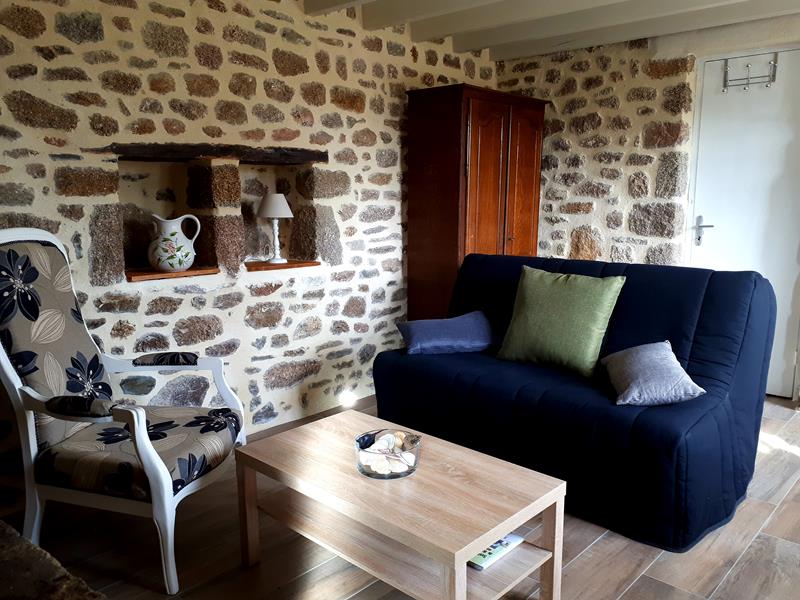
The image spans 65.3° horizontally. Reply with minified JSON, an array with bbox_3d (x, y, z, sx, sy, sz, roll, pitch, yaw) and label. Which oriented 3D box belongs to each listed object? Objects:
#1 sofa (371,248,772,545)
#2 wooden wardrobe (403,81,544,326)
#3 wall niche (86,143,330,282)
[{"bbox_3d":[0.740,0.297,2.870,1.470,0.920,0.940,8,12,43],"label":"sofa"},{"bbox_3d":[0.520,-0.378,4.134,0.440,1.855,0.940,8,12,42],"label":"wooden wardrobe"},{"bbox_3d":[-0.921,-0.448,3.133,0.320,0.615,1.250,8,12,42],"label":"wall niche"}]

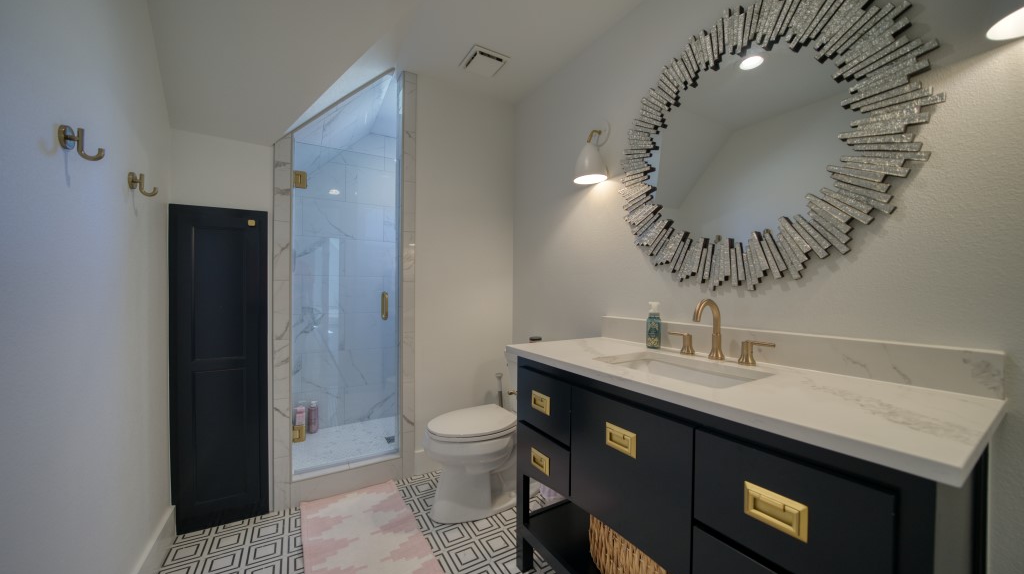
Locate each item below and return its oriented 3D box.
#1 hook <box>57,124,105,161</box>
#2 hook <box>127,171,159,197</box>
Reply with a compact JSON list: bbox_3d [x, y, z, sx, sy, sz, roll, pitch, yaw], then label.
[{"bbox_3d":[-1.166,-0.392,0.933,0.071,0.090,0.064,0,0,-31],"label":"hook"},{"bbox_3d":[-1.333,-0.371,1.242,0.069,0.081,0.066,0,-1,-31],"label":"hook"}]

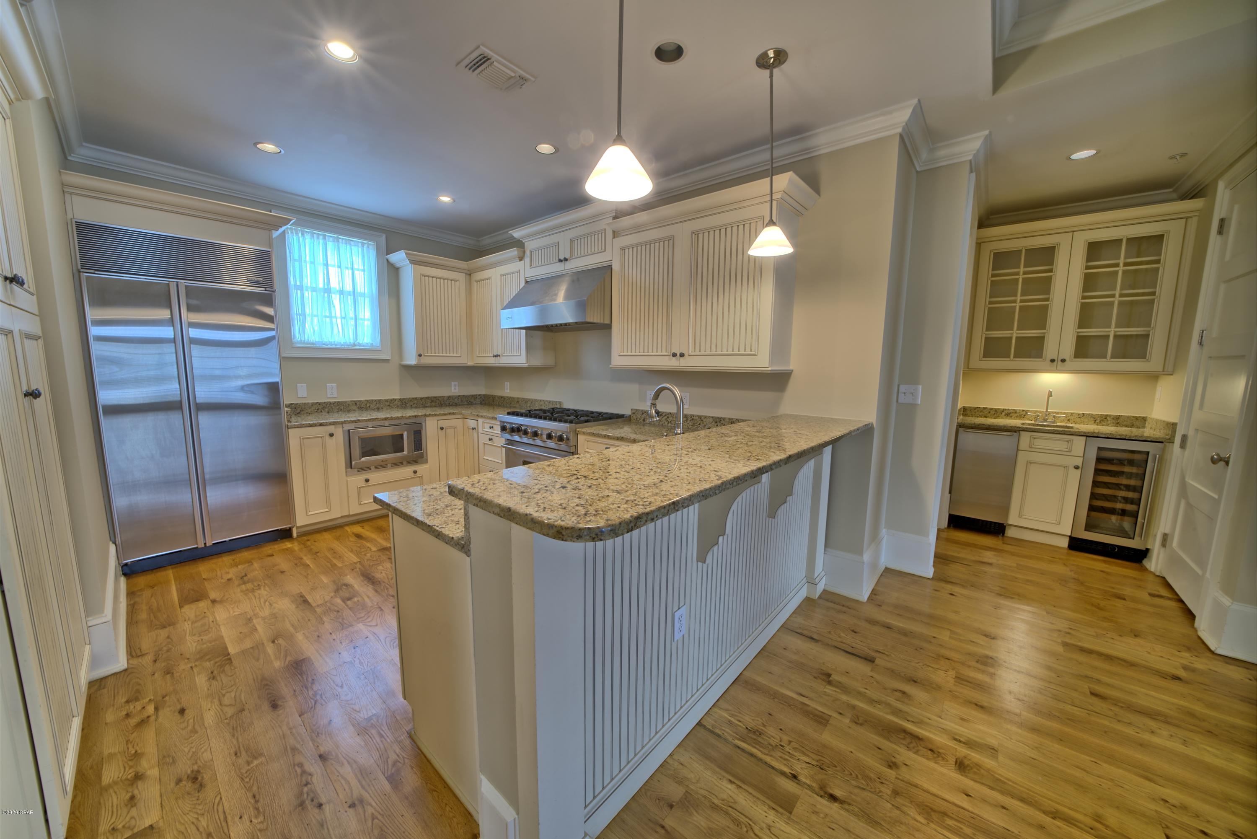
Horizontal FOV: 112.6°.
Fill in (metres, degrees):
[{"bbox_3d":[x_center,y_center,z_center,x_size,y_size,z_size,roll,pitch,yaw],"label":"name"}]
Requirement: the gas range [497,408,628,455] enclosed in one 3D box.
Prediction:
[{"bbox_3d":[-0.560,0.438,3.562,0.890,0.960,0.750,7,9,40],"label":"gas range"}]

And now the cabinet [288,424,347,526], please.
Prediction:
[{"bbox_3d":[-2.767,0.439,3.649,0.620,0.832,0.355,7,9,41],"label":"cabinet"}]

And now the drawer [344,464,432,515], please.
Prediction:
[{"bbox_3d":[-2.322,0.576,3.889,0.590,0.315,0.700,7,9,40],"label":"drawer"}]

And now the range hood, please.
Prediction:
[{"bbox_3d":[-0.493,-0.975,3.458,1.015,0.440,0.620,7,9,40],"label":"range hood"}]

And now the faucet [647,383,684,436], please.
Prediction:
[{"bbox_3d":[0.176,0.029,1.947,0.205,0.386,0.060,7,9,41],"label":"faucet"}]

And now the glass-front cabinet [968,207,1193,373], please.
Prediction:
[{"bbox_3d":[3.536,-0.977,3.390,1.200,1.170,0.410,6,9,37],"label":"glass-front cabinet"}]

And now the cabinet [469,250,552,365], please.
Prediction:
[{"bbox_3d":[-1.244,-1.087,4.335,1.040,1.085,0.440,7,9,41],"label":"cabinet"}]

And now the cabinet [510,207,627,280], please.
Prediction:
[{"bbox_3d":[-0.441,-1.442,3.575,1.240,0.410,0.450,7,9,41],"label":"cabinet"}]

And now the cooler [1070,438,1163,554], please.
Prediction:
[{"bbox_3d":[3.720,0.565,3.274,0.380,0.870,0.600,6,9,37],"label":"cooler"}]

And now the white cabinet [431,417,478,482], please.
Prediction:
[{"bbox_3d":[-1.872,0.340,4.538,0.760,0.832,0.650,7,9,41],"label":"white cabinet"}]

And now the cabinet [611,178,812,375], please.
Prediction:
[{"bbox_3d":[0.472,-0.843,2.779,1.330,1.042,0.460,6,9,39],"label":"cabinet"}]

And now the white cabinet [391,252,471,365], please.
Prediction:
[{"bbox_3d":[-2.050,-1.105,4.418,0.440,1.085,0.680,7,9,41],"label":"white cabinet"}]

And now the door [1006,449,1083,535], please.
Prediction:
[{"bbox_3d":[3.309,0.578,3.337,0.364,0.622,0.030,7,9,40],"label":"door"}]

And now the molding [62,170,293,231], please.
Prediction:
[{"bbox_3d":[-2.811,-1.364,2.704,0.140,0.120,1.040,7,9,40],"label":"molding"}]

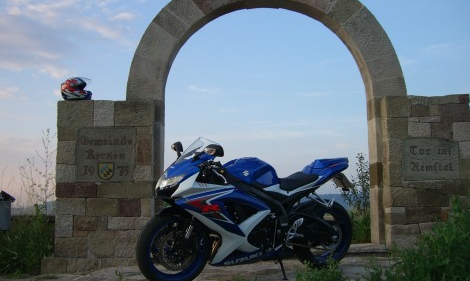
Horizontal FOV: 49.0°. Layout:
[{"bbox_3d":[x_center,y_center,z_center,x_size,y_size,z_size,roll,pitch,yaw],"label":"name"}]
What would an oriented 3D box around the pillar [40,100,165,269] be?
[{"bbox_3d":[-1.374,0.491,5.581,1.193,1.749,0.570,0,-5,-3],"label":"pillar"}]

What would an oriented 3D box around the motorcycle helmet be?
[{"bbox_3d":[-1.699,-0.542,5.556,0.330,0.275,0.250,0,-5,-3],"label":"motorcycle helmet"}]

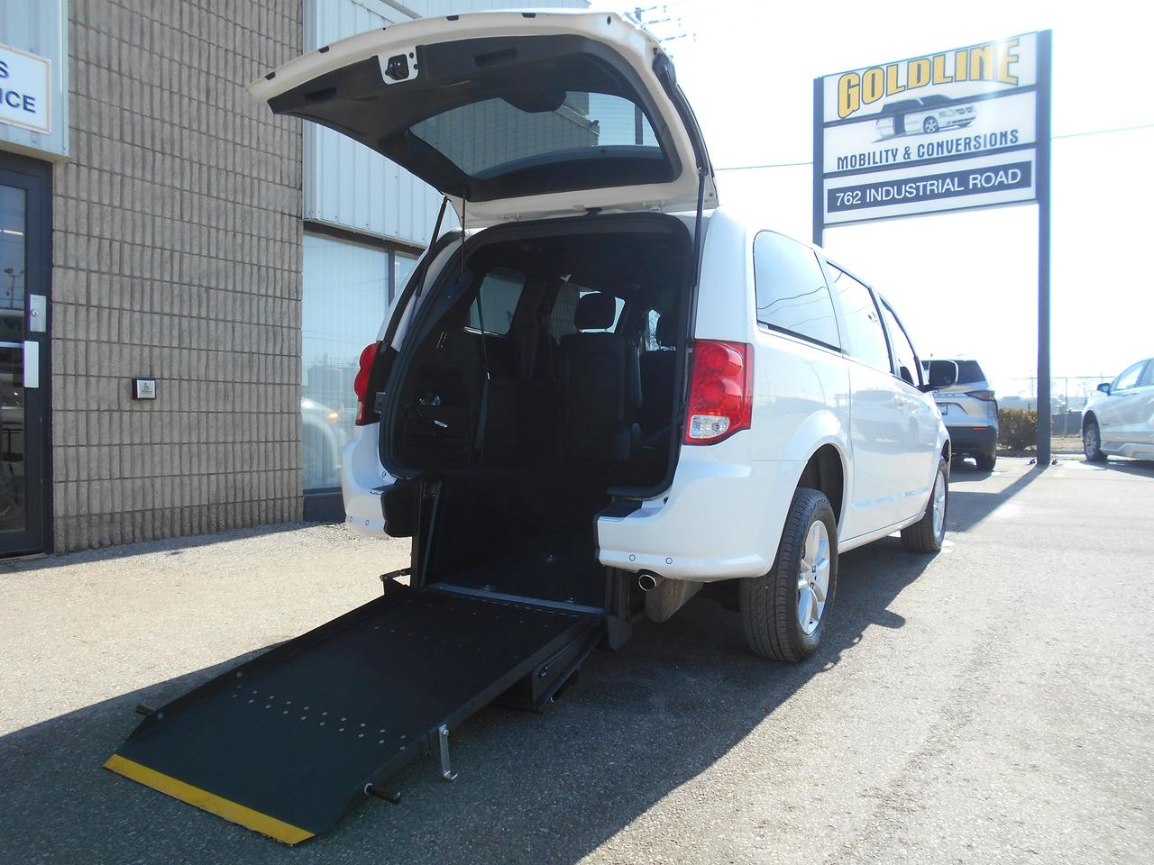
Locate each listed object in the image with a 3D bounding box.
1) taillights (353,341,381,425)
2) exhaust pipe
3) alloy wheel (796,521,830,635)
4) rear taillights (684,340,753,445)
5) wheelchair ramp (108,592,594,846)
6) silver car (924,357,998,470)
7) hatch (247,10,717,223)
[{"bbox_3d":[-0.883,-0.200,3.622,0.220,0.360,0.220,2,2,42],"label":"taillights"},{"bbox_3d":[0.261,0.492,2.864,0.062,0.060,0.130,2,2,31],"label":"exhaust pipe"},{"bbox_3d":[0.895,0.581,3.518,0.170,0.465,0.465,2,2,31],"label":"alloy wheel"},{"bbox_3d":[0.452,-0.130,2.818,0.220,0.360,0.220,1,2,20],"label":"rear taillights"},{"bbox_3d":[-0.605,0.767,2.720,0.860,0.190,1.369,4,15,33],"label":"wheelchair ramp"},{"bbox_3d":[6.220,-0.320,15.050,1.980,1.760,5.150,1,2,26],"label":"silver car"},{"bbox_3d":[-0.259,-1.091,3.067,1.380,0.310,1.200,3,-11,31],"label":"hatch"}]

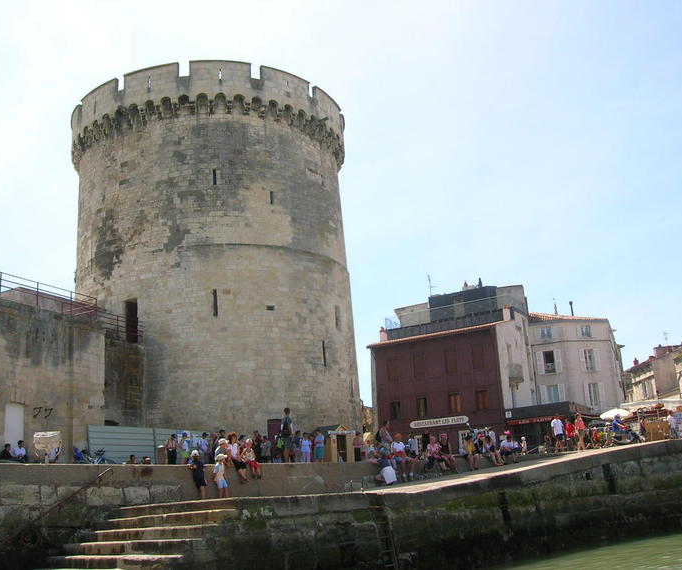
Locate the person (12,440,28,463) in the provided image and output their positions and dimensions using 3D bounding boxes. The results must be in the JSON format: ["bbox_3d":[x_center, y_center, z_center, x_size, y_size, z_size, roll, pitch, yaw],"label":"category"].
[{"bbox_3d":[-11.545,6.220,26.800,0.750,1.250,0.520,-8,-13,22],"label":"person"}]

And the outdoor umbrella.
[{"bbox_3d":[19.207,9.791,52.000,2.100,2.350,2.100,-3,-12,0],"label":"outdoor umbrella"}]

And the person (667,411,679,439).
[{"bbox_3d":[20.583,8.633,46.000,0.360,1.680,0.500,7,-16,-40],"label":"person"}]

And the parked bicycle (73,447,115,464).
[{"bbox_3d":[-9.252,6.707,28.000,1.720,1.050,0.580,-2,-12,-6],"label":"parked bicycle"}]

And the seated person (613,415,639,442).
[{"bbox_3d":[12.673,6.441,33.093,1.000,1.360,0.580,-2,-14,-5],"label":"seated person"}]

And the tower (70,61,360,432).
[{"bbox_3d":[-7.137,0.504,42.791,16.100,20.100,16.100,-1,-14,-9],"label":"tower"}]

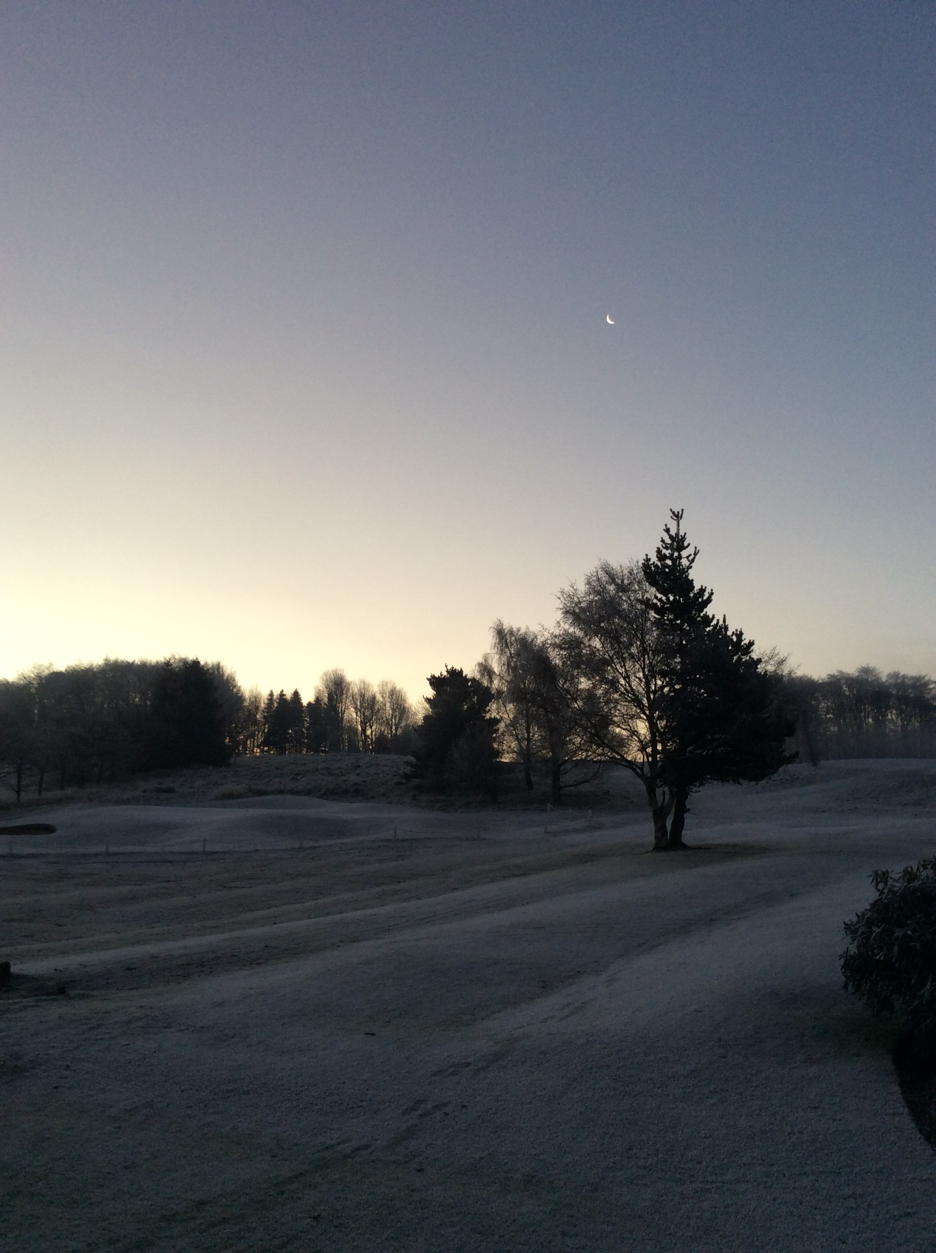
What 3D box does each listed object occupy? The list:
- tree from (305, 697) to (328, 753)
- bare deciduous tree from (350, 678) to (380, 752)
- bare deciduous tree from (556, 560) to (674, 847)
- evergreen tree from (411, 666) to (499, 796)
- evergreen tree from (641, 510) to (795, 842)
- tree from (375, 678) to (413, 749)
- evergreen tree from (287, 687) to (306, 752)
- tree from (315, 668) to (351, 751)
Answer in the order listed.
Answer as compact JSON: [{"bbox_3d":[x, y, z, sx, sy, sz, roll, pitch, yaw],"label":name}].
[{"bbox_3d":[-17.004,11.118,129.557,2.520,6.560,2.450,0,-6,0],"label":"tree"},{"bbox_3d":[-12.297,10.584,137.663,3.500,8.950,3.390,0,-6,0],"label":"bare deciduous tree"},{"bbox_3d":[4.556,2.242,33.957,3.970,8.460,3.850,0,-6,0],"label":"bare deciduous tree"},{"bbox_3d":[-0.625,5.098,56.782,4.280,6.320,4.150,0,-6,0],"label":"evergreen tree"},{"bbox_3d":[7.377,1.462,34.041,4.520,9.980,4.390,0,-6,0],"label":"evergreen tree"},{"bbox_3d":[-8.742,10.643,137.656,4.550,8.600,4.410,0,-6,0],"label":"tree"},{"bbox_3d":[-19.259,10.681,129.605,2.190,7.430,2.130,0,-6,0],"label":"evergreen tree"},{"bbox_3d":[-16.094,9.945,137.732,4.310,10.000,4.190,0,-6,0],"label":"tree"}]

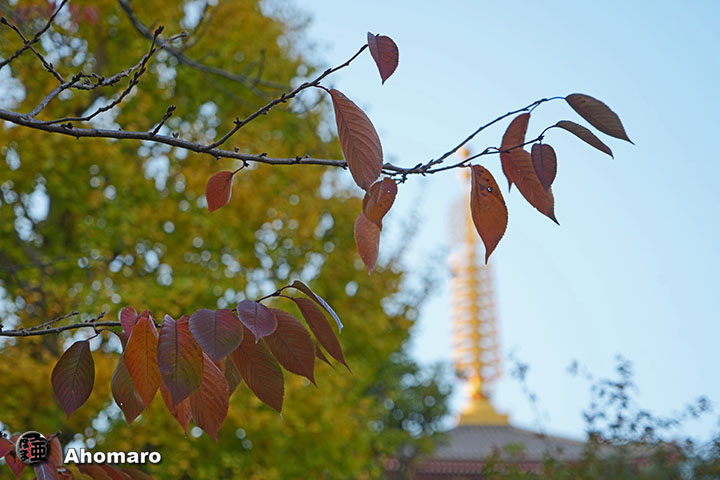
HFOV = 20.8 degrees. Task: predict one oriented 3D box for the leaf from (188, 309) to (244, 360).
[{"bbox_3d":[-0.152,0.100,2.070,0.058,0.068,0.020,4,-45,-4],"label":"leaf"}]

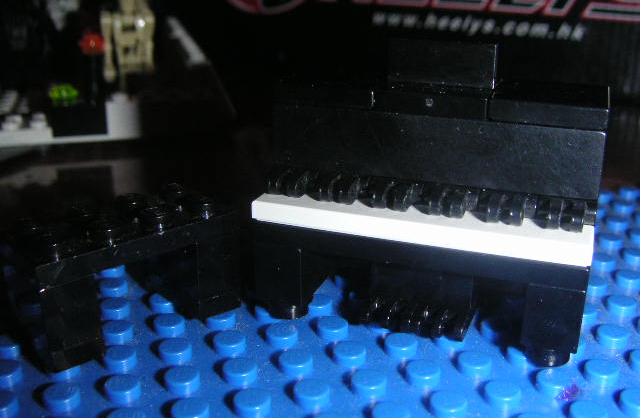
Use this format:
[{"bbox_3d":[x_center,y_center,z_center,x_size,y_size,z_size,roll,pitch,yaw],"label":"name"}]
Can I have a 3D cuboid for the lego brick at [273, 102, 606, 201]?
[{"bbox_3d":[0.017,-0.010,0.105,0.048,0.010,0.010,8,21,19],"label":"lego brick"}]

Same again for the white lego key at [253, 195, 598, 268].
[{"bbox_3d":[0.014,0.002,0.101,0.048,0.003,0.008,8,21,19],"label":"white lego key"}]

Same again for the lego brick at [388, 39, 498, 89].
[{"bbox_3d":[0.018,-0.022,0.105,0.016,0.006,0.002,8,21,19],"label":"lego brick"}]

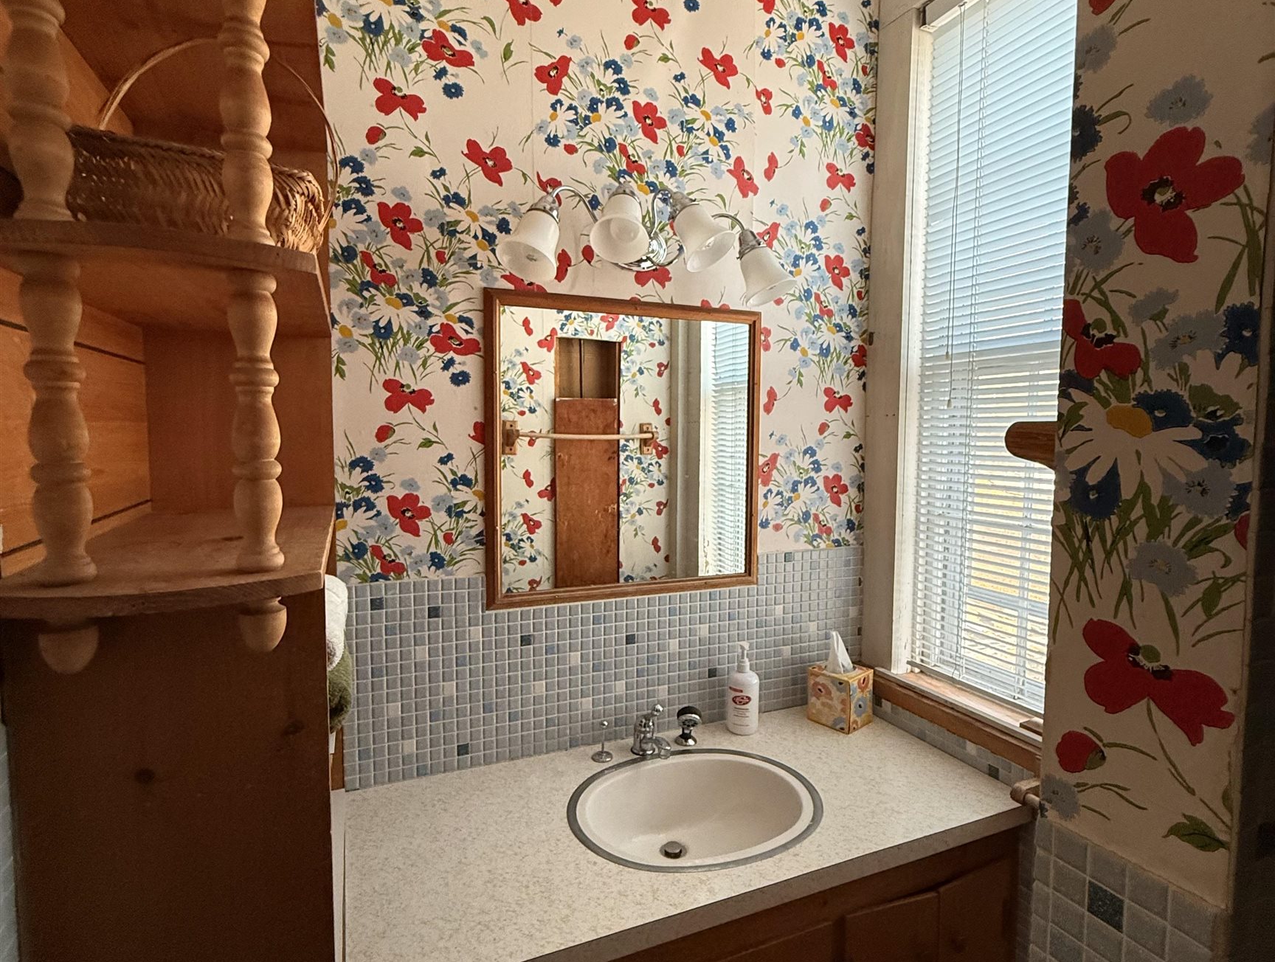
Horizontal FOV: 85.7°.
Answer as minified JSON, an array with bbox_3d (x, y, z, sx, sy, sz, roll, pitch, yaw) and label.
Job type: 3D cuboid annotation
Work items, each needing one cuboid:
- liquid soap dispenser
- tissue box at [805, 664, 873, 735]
[{"bbox_3d":[0.250,0.483,1.623,0.074,0.209,0.073,0,4,2],"label":"liquid soap dispenser"},{"bbox_3d":[0.495,0.523,1.674,0.108,0.126,0.112,-3,5,-42],"label":"tissue box"}]

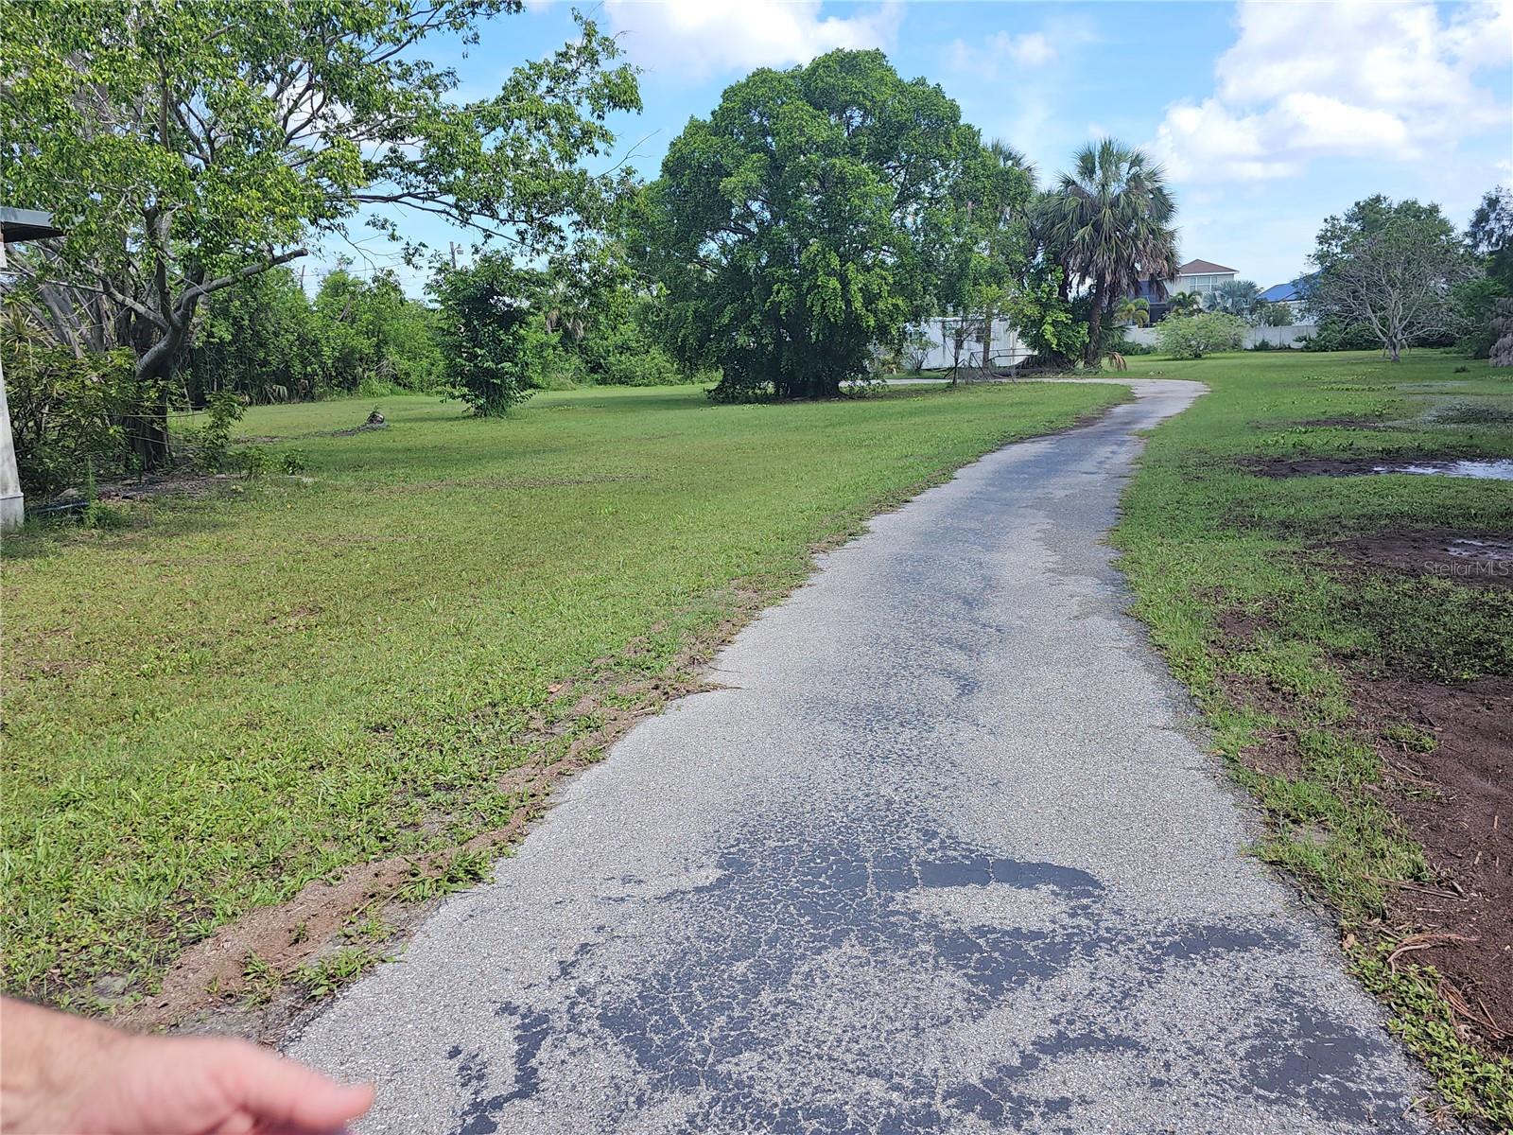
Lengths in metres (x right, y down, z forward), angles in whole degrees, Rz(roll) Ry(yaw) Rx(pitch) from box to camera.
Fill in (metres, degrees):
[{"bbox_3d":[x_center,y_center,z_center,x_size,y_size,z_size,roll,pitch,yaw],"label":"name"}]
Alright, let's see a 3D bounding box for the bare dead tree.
[{"bbox_3d":[33.889,-15.165,52.799,7.317,8.490,6.951,8,15,31],"label":"bare dead tree"}]

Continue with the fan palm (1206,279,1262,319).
[{"bbox_3d":[38.283,-20.116,80.077,3.931,5.611,3.931,6,15,24],"label":"fan palm"}]

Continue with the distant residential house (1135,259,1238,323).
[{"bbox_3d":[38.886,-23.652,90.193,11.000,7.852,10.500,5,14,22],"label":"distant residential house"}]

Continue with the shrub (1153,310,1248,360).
[{"bbox_3d":[26.302,-13.686,59.186,5.055,2.680,4.802,6,14,23],"label":"shrub"}]

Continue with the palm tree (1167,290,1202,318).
[{"bbox_3d":[34.570,-19.809,80.704,2.666,4.725,2.666,5,14,22],"label":"palm tree"}]

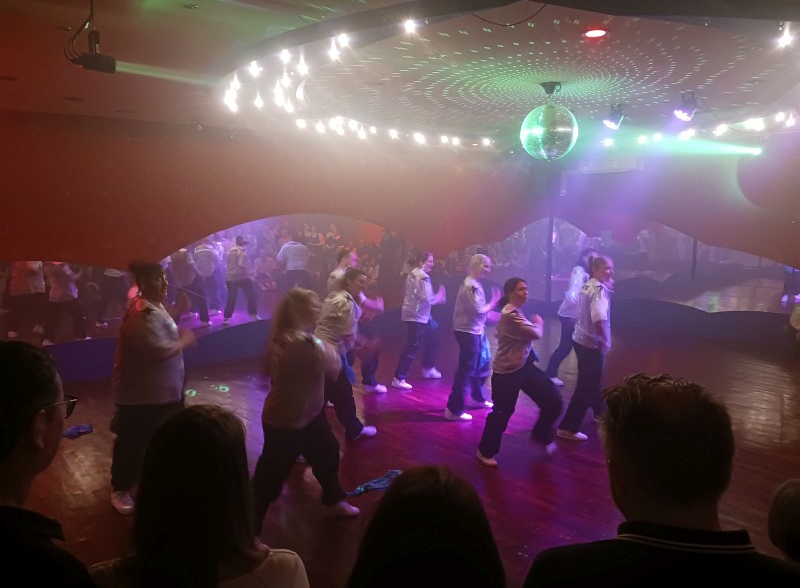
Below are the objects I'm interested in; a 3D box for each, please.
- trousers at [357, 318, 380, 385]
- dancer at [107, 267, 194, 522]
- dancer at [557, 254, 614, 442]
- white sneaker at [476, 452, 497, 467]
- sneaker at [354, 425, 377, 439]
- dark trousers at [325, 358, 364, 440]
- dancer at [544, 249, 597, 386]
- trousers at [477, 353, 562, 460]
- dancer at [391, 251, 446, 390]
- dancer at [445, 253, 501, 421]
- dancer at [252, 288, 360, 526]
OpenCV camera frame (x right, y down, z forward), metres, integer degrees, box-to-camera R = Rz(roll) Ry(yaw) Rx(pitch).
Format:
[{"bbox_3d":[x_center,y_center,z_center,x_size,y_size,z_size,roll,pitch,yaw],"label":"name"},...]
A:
[{"bbox_3d":[-0.481,0.683,7.164,0.520,0.840,0.480,0,6,-12],"label":"trousers"},{"bbox_3d":[-1.669,0.598,4.170,0.580,1.650,0.550,1,5,-5],"label":"dancer"},{"bbox_3d":[1.753,0.481,5.856,0.500,1.700,0.540,0,6,-8],"label":"dancer"},{"bbox_3d":[0.716,1.334,5.121,0.270,0.100,0.105,6,7,42],"label":"white sneaker"},{"bbox_3d":[-0.321,1.251,5.744,0.270,0.105,0.105,-2,6,-28],"label":"sneaker"},{"bbox_3d":[-0.559,0.868,5.367,0.600,0.830,0.500,0,6,-15],"label":"dark trousers"},{"bbox_3d":[2.166,0.291,7.829,0.580,1.720,0.550,0,6,-8],"label":"dancer"},{"bbox_3d":[1.021,0.907,5.236,0.660,0.820,0.450,1,5,-5],"label":"trousers"},{"bbox_3d":[0.261,0.288,7.724,0.620,1.670,0.580,0,6,-14],"label":"dancer"},{"bbox_3d":[0.780,0.411,6.489,0.560,1.680,0.580,0,6,-12],"label":"dancer"},{"bbox_3d":[-0.616,0.700,4.012,0.700,1.520,0.560,0,6,-16],"label":"dancer"}]

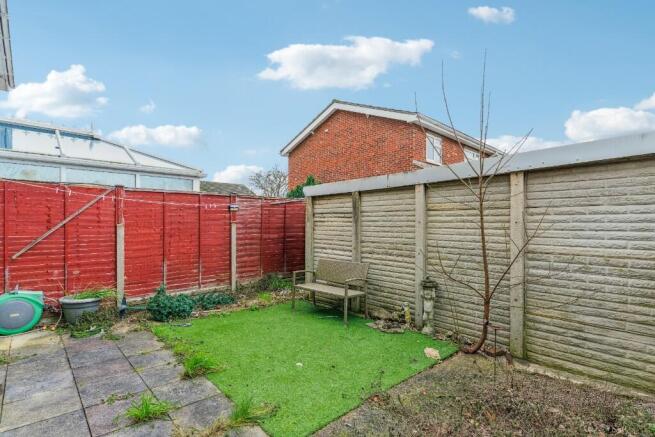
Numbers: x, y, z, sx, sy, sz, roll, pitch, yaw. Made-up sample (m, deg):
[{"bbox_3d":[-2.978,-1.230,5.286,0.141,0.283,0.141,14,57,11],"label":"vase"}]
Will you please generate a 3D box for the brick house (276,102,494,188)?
[{"bbox_3d":[3.279,-1.590,15.868,8.200,6.700,7.650,1,-2,-44],"label":"brick house"}]

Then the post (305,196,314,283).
[{"bbox_3d":[-0.359,0.562,6.073,0.120,2.001,0.130,1,-2,-42],"label":"post"}]

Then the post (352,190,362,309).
[{"bbox_3d":[0.488,0.544,5.184,0.120,2.001,0.130,1,-2,-42],"label":"post"}]

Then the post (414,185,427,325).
[{"bbox_3d":[1.295,0.526,4.294,0.120,2.001,0.130,1,-2,-42],"label":"post"}]

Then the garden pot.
[{"bbox_3d":[-3.741,1.379,4.671,0.500,0.310,0.500,1,-1,-39],"label":"garden pot"}]

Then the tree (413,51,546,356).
[{"bbox_3d":[1.787,-0.205,3.590,1.420,3.434,1.150,0,-1,0],"label":"tree"}]

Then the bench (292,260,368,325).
[{"bbox_3d":[0.043,1.121,4.977,0.580,0.840,1.190,1,-2,-43],"label":"bench"}]

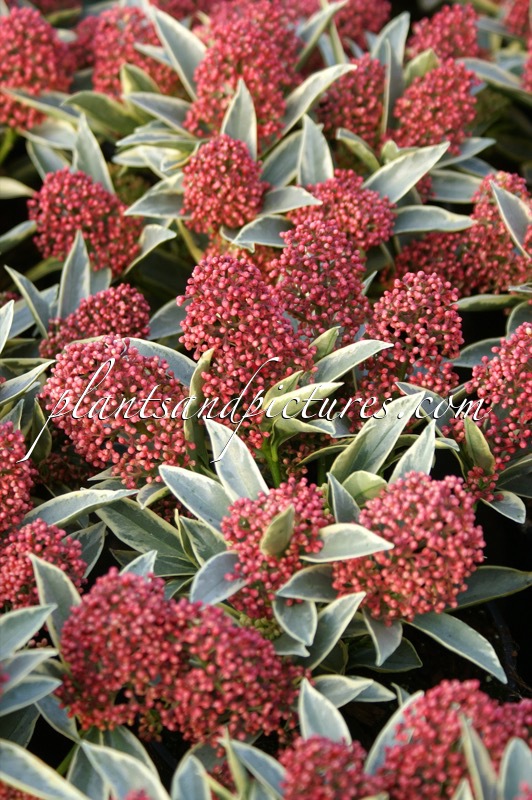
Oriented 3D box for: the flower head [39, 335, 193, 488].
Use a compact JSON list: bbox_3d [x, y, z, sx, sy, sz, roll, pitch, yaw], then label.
[{"bbox_3d":[-0.076,0.006,1.010,0.077,0.076,0.074,0,35,0],"label":"flower head"}]

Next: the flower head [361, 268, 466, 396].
[{"bbox_3d":[0.077,-0.034,1.060,0.055,0.070,0.055,0,35,0],"label":"flower head"}]

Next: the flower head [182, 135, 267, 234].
[{"bbox_3d":[-0.026,-0.133,1.230,0.051,0.061,0.051,0,36,0],"label":"flower head"}]

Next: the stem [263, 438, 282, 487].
[{"bbox_3d":[0.004,0.035,1.110,0.007,0.036,0.007,-15,35,0],"label":"stem"}]

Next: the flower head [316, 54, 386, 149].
[{"bbox_3d":[0.057,-0.196,1.310,0.049,0.062,0.049,0,36,0],"label":"flower head"}]

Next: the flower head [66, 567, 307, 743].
[{"bbox_3d":[-0.035,0.105,0.820,0.102,0.068,0.068,11,37,16],"label":"flower head"}]

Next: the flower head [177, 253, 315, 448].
[{"bbox_3d":[-0.011,-0.026,1.050,0.072,0.103,0.070,0,35,0],"label":"flower head"}]

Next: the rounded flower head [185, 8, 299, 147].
[{"bbox_3d":[-0.016,-0.215,1.330,0.074,0.092,0.066,0,36,0],"label":"rounded flower head"}]

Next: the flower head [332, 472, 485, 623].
[{"bbox_3d":[0.063,0.065,0.880,0.066,0.064,0.066,0,35,0],"label":"flower head"}]

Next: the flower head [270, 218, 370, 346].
[{"bbox_3d":[0.029,-0.061,1.050,0.053,0.066,0.053,0,35,0],"label":"flower head"}]

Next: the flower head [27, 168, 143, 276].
[{"bbox_3d":[-0.108,-0.106,1.190,0.067,0.061,0.062,0,36,0],"label":"flower head"}]

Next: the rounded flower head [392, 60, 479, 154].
[{"bbox_3d":[0.103,-0.178,1.220,0.054,0.058,0.054,0,35,0],"label":"rounded flower head"}]

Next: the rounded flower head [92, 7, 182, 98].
[{"bbox_3d":[-0.081,-0.220,1.270,0.058,0.060,0.058,0,35,0],"label":"rounded flower head"}]

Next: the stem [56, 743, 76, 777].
[{"bbox_3d":[-0.092,0.166,0.920,0.006,0.026,0.006,32,32,0],"label":"stem"}]

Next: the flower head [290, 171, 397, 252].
[{"bbox_3d":[0.043,-0.104,1.120,0.060,0.056,0.060,0,35,0],"label":"flower head"}]

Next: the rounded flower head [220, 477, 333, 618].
[{"bbox_3d":[0.005,0.071,0.965,0.054,0.068,0.054,0,36,0],"label":"rounded flower head"}]

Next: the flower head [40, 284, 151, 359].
[{"bbox_3d":[-0.092,-0.039,1.080,0.059,0.055,0.058,0,35,0],"label":"flower head"}]

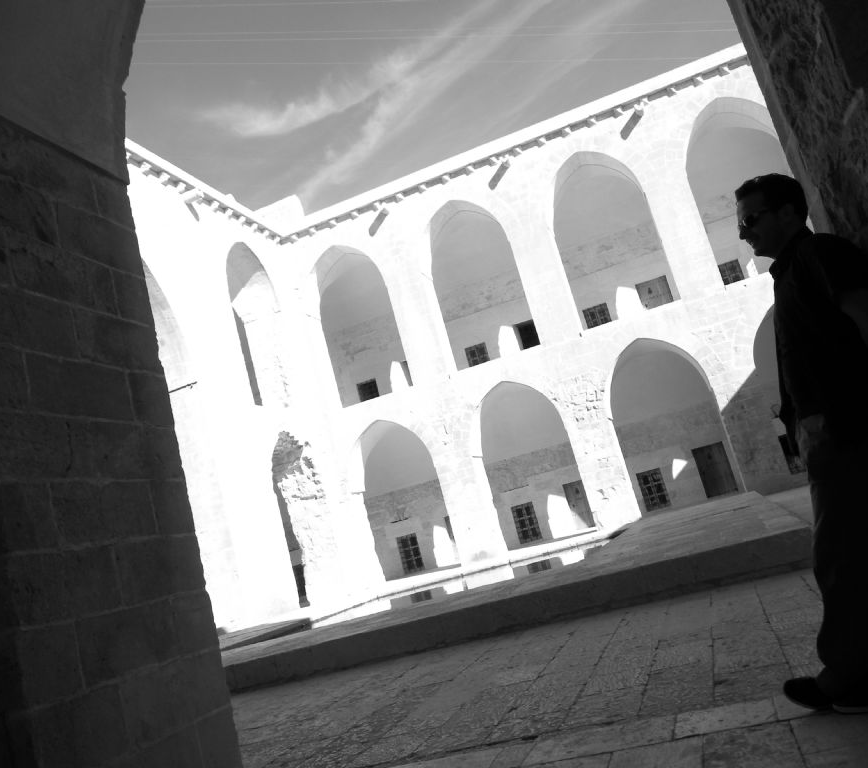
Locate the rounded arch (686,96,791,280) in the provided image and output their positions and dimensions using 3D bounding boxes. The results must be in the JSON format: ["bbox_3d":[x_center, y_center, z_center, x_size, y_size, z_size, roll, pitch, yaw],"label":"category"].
[{"bbox_3d":[6.991,-4.397,18.441,2.270,4.100,0.740,-18,-11,16],"label":"rounded arch"}]

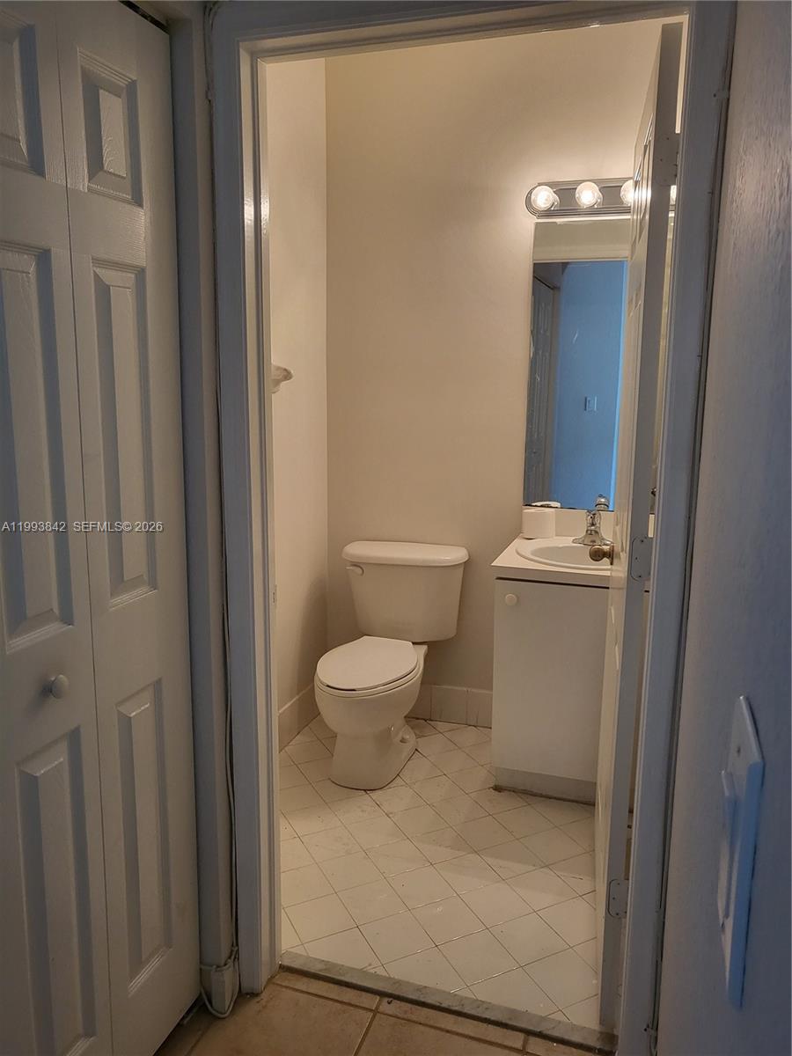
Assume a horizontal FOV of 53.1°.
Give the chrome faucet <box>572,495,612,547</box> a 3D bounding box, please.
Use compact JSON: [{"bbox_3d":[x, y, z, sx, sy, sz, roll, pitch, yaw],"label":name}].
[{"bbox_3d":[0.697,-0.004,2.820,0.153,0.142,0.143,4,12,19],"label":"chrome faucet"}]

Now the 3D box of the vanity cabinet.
[{"bbox_3d":[0.666,0.516,2.811,0.542,0.790,0.550,4,12,19],"label":"vanity cabinet"}]

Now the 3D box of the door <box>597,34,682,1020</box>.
[{"bbox_3d":[0.564,0.045,1.944,0.035,2.035,0.762,3,11,13],"label":"door"}]

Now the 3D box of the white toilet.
[{"bbox_3d":[-0.052,0.506,2.944,0.524,0.750,0.725,4,12,19],"label":"white toilet"}]

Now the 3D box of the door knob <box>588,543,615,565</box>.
[{"bbox_3d":[0.586,0.075,2.278,0.064,0.060,0.060,3,11,13],"label":"door knob"}]

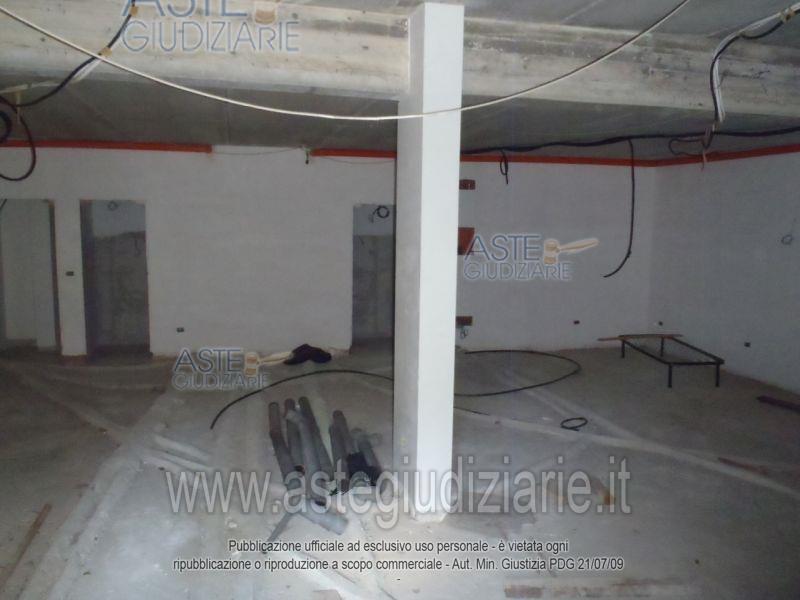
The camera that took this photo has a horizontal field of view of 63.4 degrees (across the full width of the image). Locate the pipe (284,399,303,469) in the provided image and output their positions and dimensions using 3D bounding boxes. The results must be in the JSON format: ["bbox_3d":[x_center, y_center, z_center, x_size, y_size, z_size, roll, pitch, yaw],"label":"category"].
[{"bbox_3d":[-0.971,1.179,5.847,0.100,0.100,1.774,-1,7,-11],"label":"pipe"}]

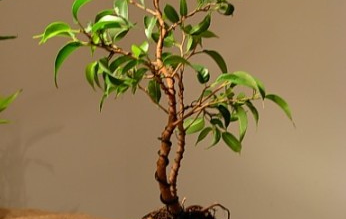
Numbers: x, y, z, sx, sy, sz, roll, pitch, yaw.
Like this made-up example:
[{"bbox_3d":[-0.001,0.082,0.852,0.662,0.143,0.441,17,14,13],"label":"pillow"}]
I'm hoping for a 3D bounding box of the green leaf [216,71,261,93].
[{"bbox_3d":[0.063,-0.028,0.500,0.045,0.014,0.016,-3,30,-12],"label":"green leaf"}]

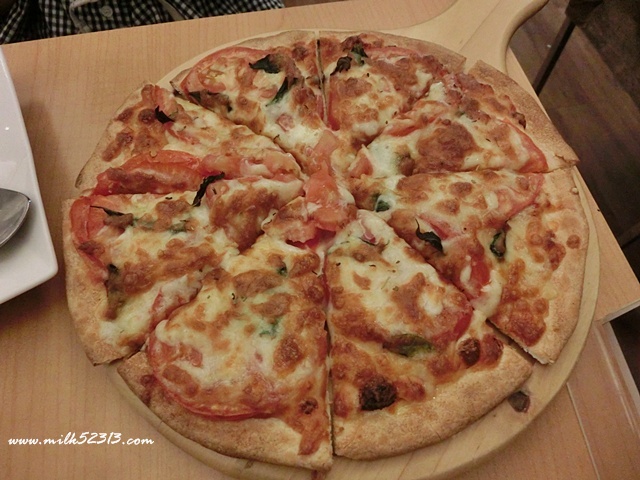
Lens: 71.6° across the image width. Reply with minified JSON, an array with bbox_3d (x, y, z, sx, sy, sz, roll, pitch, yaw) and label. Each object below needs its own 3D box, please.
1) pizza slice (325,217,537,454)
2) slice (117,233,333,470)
[{"bbox_3d":[0.035,0.036,0.234,0.105,0.022,0.137,-19,59,-9],"label":"pizza slice"},{"bbox_3d":[-0.026,0.038,0.235,0.115,0.022,0.139,18,61,14],"label":"slice"}]

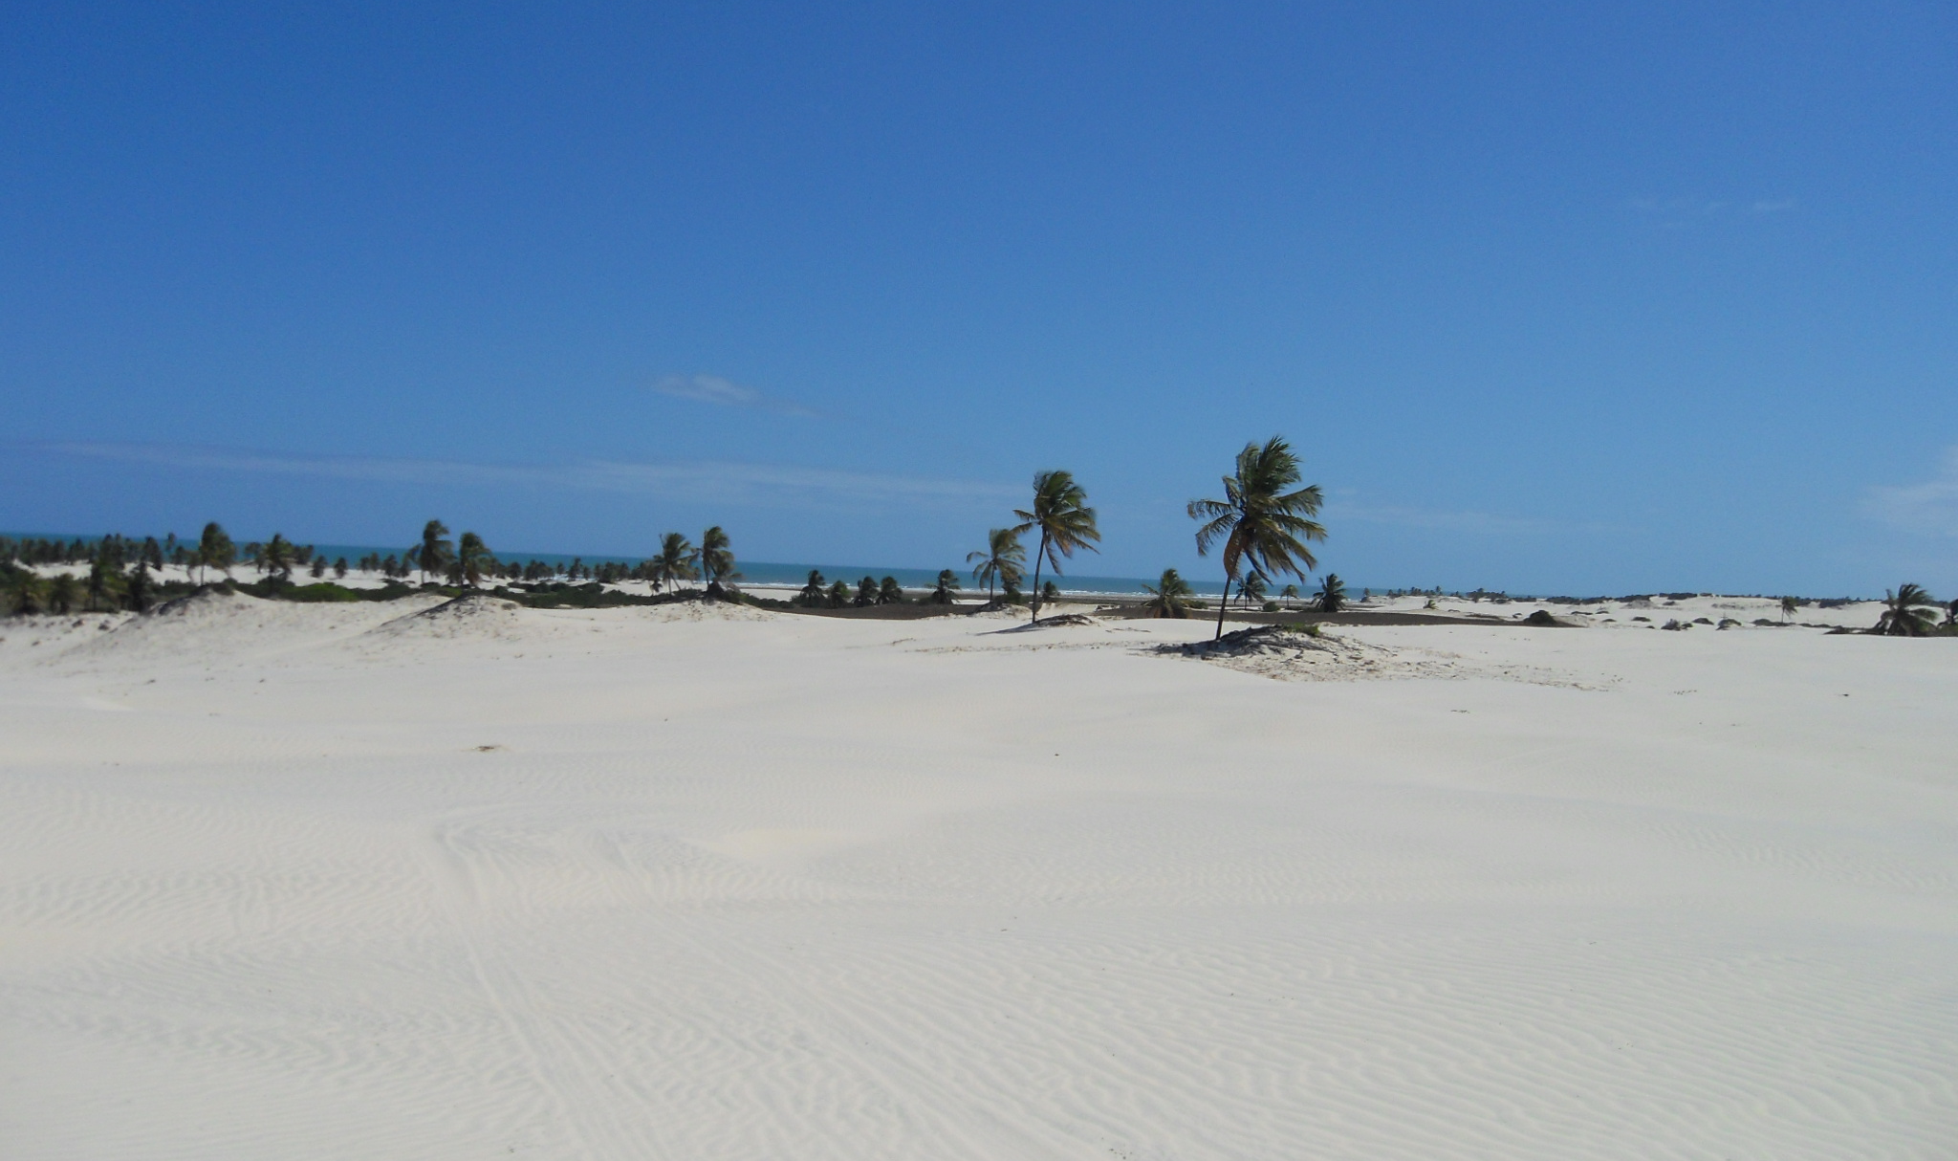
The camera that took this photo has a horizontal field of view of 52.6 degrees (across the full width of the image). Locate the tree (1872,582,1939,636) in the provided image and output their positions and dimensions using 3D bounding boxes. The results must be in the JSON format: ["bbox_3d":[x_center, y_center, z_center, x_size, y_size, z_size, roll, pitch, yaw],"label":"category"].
[{"bbox_3d":[67.839,2.185,145.000,4.930,4.030,4.930,2,0,0],"label":"tree"}]

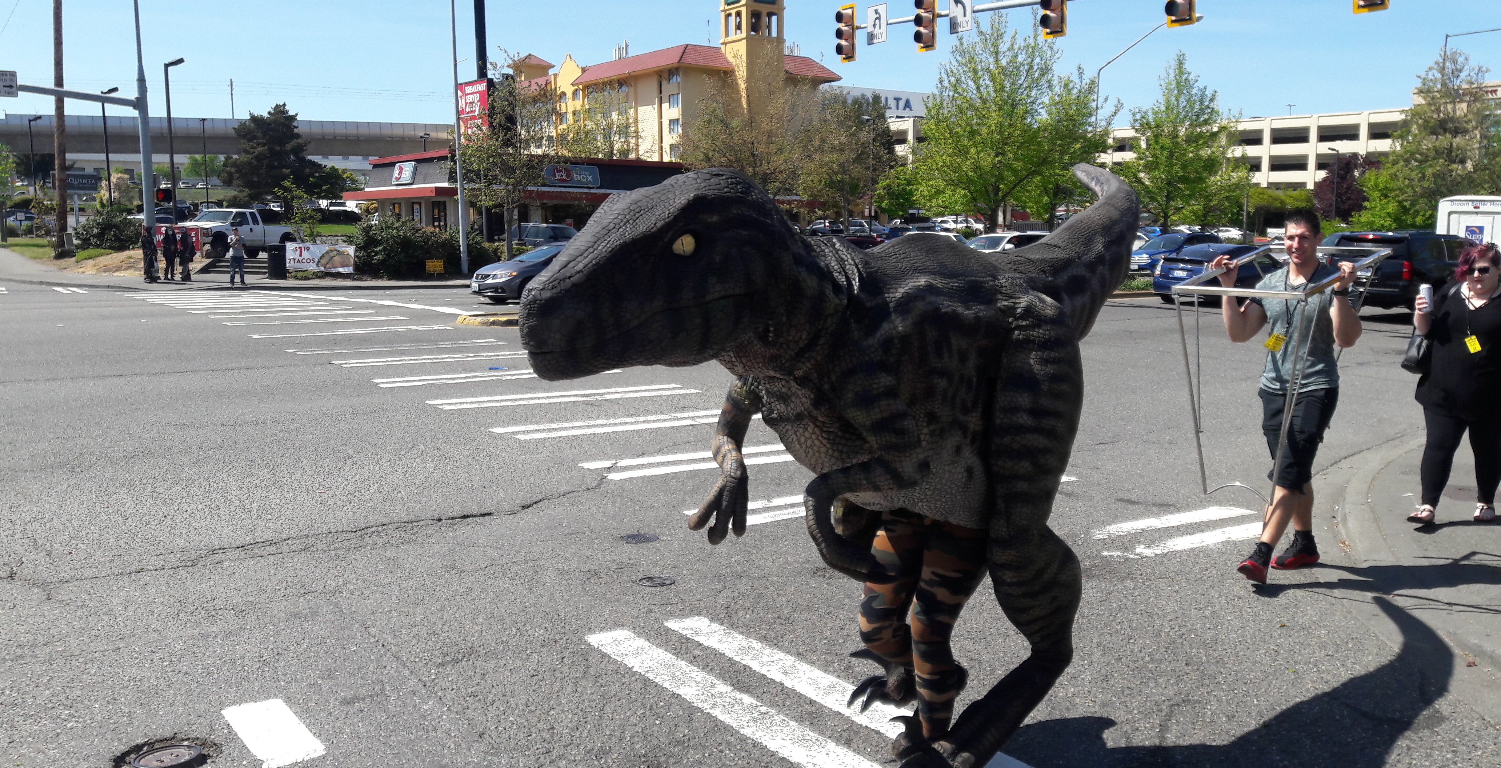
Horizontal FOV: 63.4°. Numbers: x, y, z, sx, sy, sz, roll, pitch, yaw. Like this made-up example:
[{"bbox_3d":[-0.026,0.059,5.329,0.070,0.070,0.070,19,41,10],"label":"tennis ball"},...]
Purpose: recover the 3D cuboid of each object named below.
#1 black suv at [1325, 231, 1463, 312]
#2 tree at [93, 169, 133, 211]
[{"bbox_3d":[16.796,-2.880,30.323,5.450,1.900,2.040,-5,9,-37],"label":"black suv"},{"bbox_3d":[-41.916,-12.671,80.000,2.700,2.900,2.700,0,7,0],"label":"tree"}]

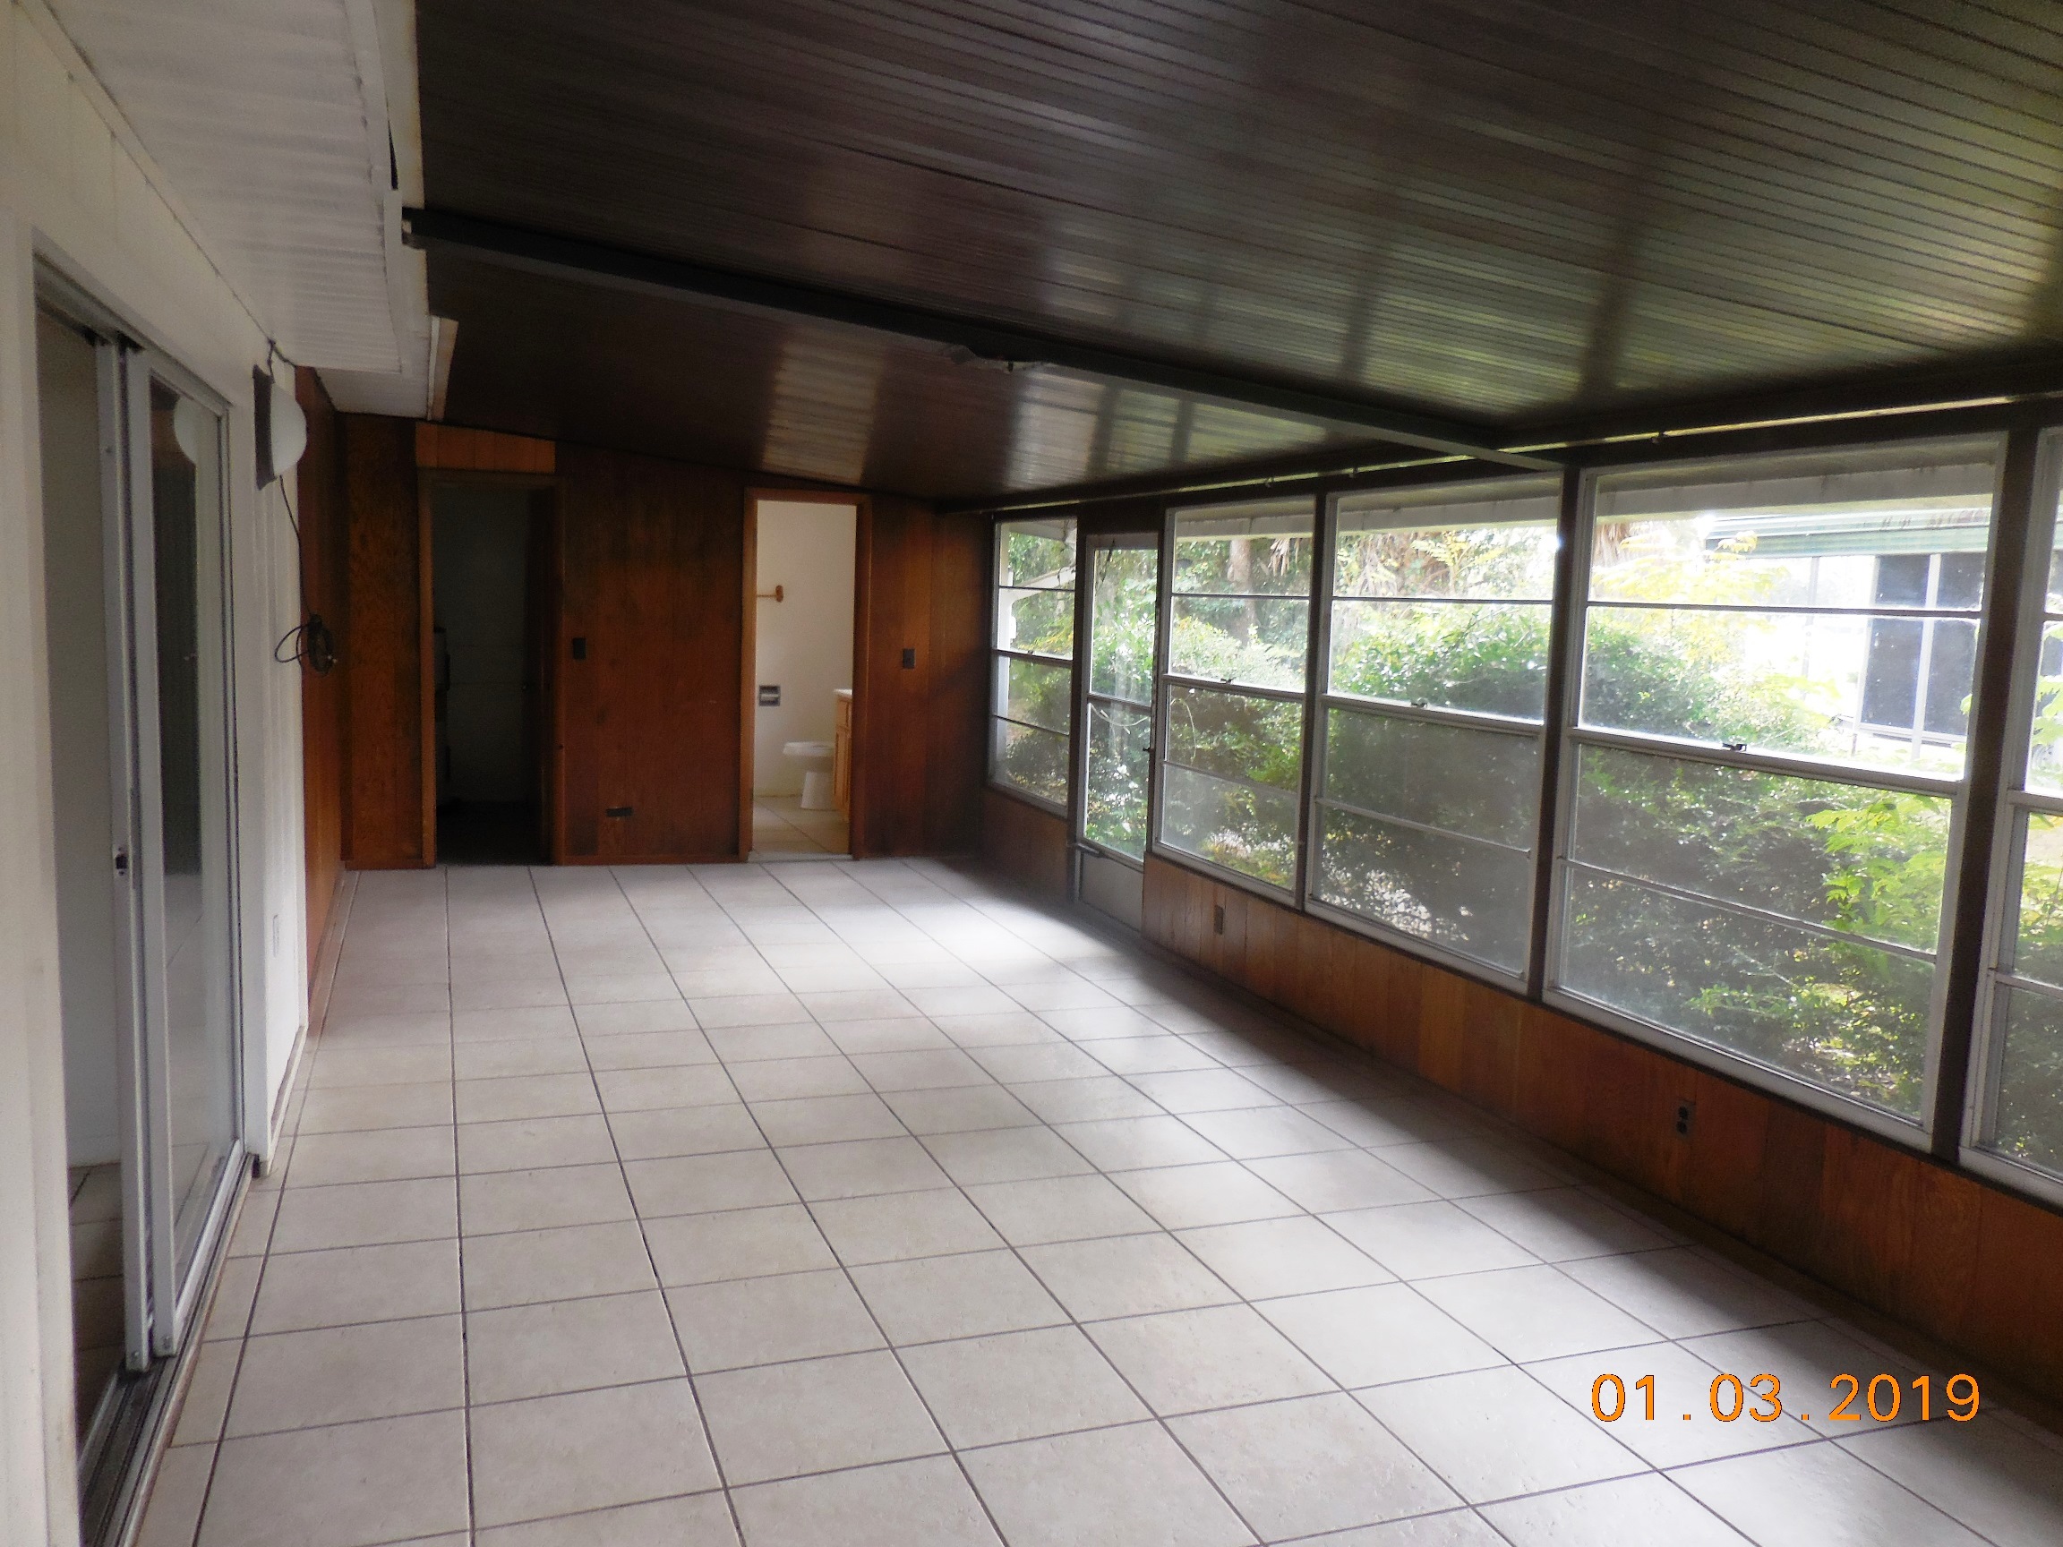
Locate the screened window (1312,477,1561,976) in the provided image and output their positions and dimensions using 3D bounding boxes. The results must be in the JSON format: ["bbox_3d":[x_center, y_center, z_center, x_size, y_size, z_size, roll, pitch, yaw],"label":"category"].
[{"bbox_3d":[1.368,-0.189,5.255,0.088,1.633,1.335,0,7,-22],"label":"screened window"}]

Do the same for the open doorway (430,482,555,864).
[{"bbox_3d":[-3.025,-0.538,8.370,0.653,2.158,0.126,0,7,-20],"label":"open doorway"}]

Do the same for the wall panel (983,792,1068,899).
[{"bbox_3d":[-0.029,0.391,8.753,0.088,0.477,1.364,0,7,-22],"label":"wall panel"}]

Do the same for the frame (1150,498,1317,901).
[{"bbox_3d":[0.867,-0.357,6.508,0.088,1.633,1.343,0,7,-22],"label":"frame"}]

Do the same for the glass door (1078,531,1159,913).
[{"bbox_3d":[0.435,-0.233,7.625,0.053,1.981,0.860,0,7,-22],"label":"glass door"}]

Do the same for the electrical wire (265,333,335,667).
[{"bbox_3d":[-2.397,-0.797,4.939,0.110,1.055,1.343,0,7,-22],"label":"electrical wire"}]

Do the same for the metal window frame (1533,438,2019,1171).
[{"bbox_3d":[1.881,-0.030,3.958,0.079,1.584,1.289,0,7,-22],"label":"metal window frame"}]

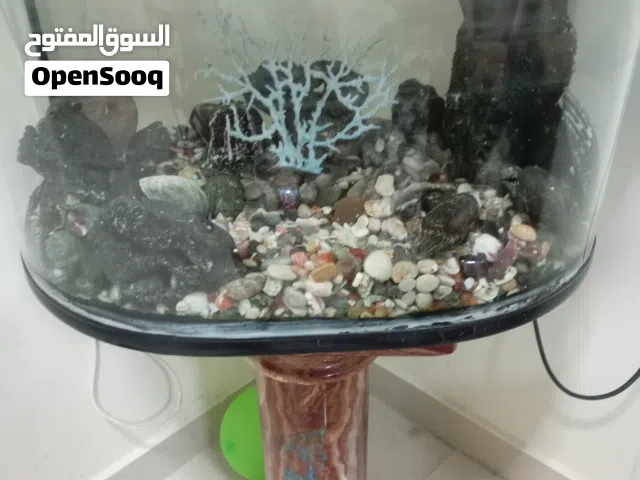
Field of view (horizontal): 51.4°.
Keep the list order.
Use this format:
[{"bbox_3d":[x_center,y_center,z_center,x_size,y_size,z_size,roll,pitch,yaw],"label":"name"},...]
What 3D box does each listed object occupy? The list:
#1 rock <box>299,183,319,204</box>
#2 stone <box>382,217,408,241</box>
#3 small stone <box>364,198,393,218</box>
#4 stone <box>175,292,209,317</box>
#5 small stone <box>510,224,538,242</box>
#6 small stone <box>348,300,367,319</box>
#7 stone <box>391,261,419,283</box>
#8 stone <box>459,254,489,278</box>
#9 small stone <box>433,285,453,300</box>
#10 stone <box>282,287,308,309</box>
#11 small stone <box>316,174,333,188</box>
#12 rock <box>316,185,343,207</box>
[{"bbox_3d":[-0.014,-0.058,0.823,0.024,0.027,0.022,-1,31,0],"label":"rock"},{"bbox_3d":[0.079,-0.012,0.698,0.027,0.019,0.022,15,30,26],"label":"stone"},{"bbox_3d":[0.064,-0.035,0.730,0.030,0.020,0.022,0,27,0],"label":"small stone"},{"bbox_3d":[-0.122,0.062,0.640,0.031,0.022,0.028,0,28,0],"label":"stone"},{"bbox_3d":[0.229,-0.007,0.751,0.031,0.019,0.023,3,31,7],"label":"small stone"},{"bbox_3d":[0.034,0.062,0.595,0.016,0.013,0.015,0,27,0],"label":"small stone"},{"bbox_3d":[0.090,0.034,0.700,0.027,0.023,0.024,0,28,0],"label":"stone"},{"bbox_3d":[0.164,0.028,0.710,0.032,0.025,0.028,0,28,0],"label":"stone"},{"bbox_3d":[0.123,0.052,0.666,0.020,0.015,0.016,-9,32,-13],"label":"small stone"},{"bbox_3d":[-0.022,0.053,0.607,0.023,0.017,0.020,9,28,18],"label":"stone"},{"bbox_3d":[0.006,-0.075,0.850,0.022,0.016,0.019,0,28,0],"label":"small stone"},{"bbox_3d":[0.011,-0.051,0.765,0.030,0.024,0.022,0,27,0],"label":"rock"}]

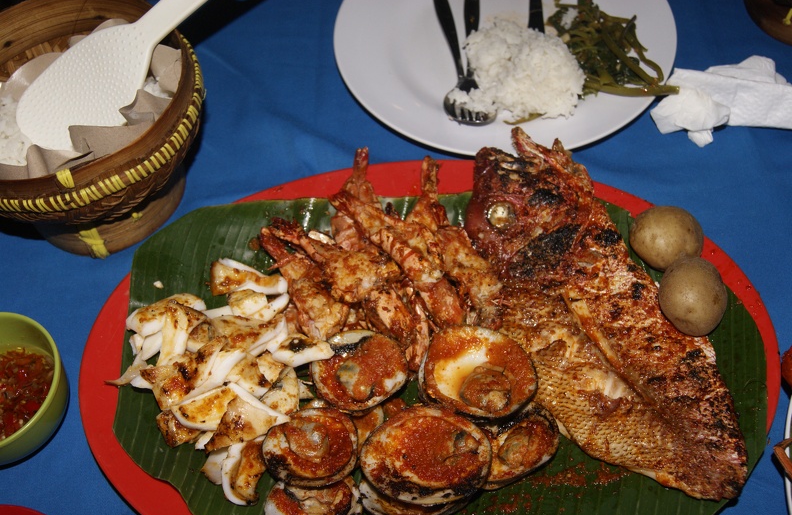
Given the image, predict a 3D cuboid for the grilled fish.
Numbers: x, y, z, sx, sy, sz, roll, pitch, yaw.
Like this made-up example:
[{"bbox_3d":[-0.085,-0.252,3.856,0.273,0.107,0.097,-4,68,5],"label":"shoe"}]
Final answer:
[{"bbox_3d":[0.109,0.033,0.583,0.119,0.047,0.282,-20,58,-11],"label":"grilled fish"}]

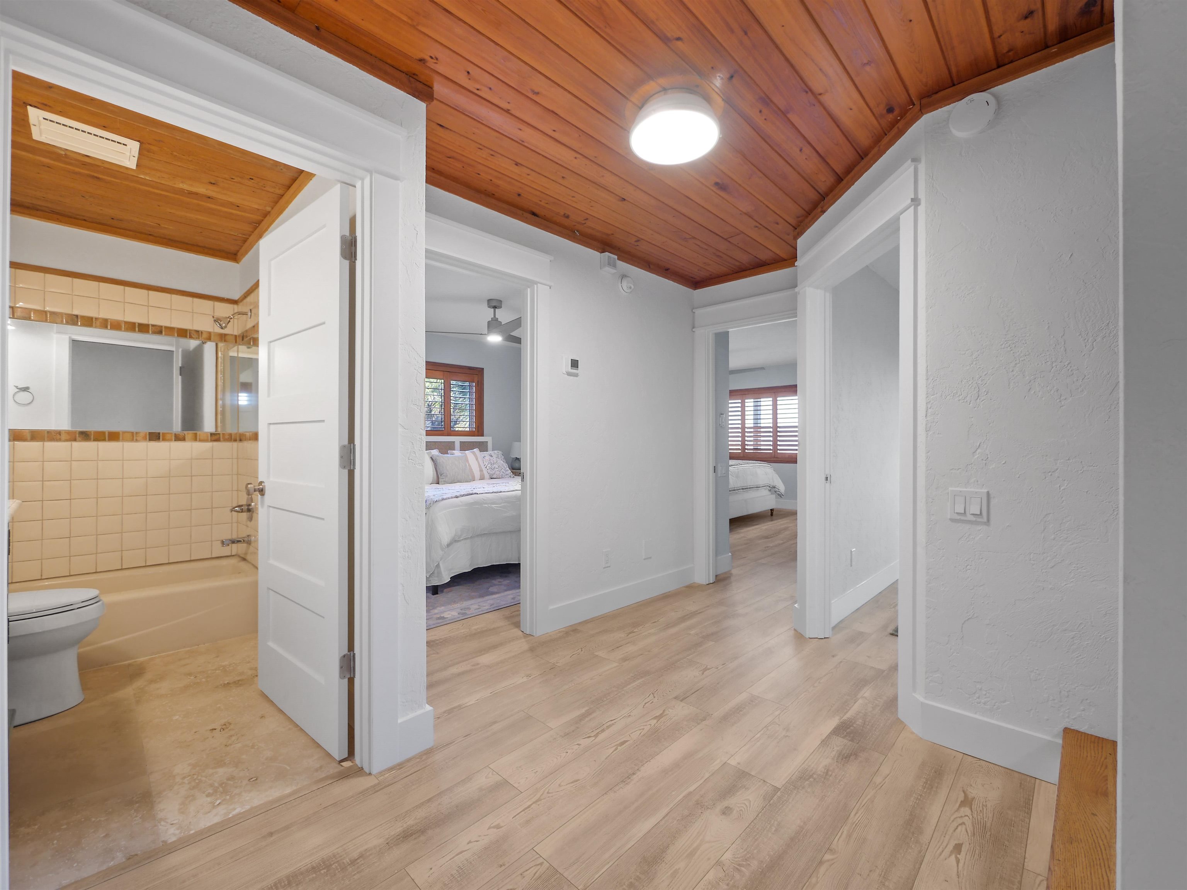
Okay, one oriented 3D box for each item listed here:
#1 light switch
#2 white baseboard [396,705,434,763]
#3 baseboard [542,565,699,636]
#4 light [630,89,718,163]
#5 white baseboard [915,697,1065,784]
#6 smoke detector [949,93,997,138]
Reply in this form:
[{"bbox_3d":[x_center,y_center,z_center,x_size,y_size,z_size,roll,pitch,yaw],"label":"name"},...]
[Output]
[{"bbox_3d":[1.371,0.219,1.755,0.116,0.116,0.012,0,0,42],"label":"light switch"},{"bbox_3d":[-0.653,1.054,1.756,0.020,0.140,0.135,0,0,45],"label":"white baseboard"},{"bbox_3d":[0.261,1.054,3.397,1.545,0.140,0.020,0,0,-44],"label":"baseboard"},{"bbox_3d":[0.328,-1.282,1.951,0.354,0.079,0.354,0,0,0],"label":"light"},{"bbox_3d":[1.406,1.054,1.715,0.386,0.140,0.020,0,0,42],"label":"white baseboard"},{"bbox_3d":[1.371,-1.195,1.737,0.138,0.138,0.034,0,0,42],"label":"smoke detector"}]

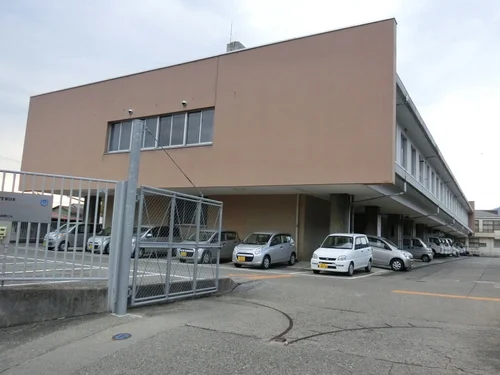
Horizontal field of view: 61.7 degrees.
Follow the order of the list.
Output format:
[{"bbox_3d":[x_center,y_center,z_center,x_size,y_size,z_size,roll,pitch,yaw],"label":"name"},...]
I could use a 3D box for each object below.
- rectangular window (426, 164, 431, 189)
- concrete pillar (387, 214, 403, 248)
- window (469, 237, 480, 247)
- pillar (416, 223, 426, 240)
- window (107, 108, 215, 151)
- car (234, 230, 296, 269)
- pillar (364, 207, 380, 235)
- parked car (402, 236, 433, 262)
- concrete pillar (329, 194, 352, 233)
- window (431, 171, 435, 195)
[{"bbox_3d":[13.743,-0.654,32.215,0.150,1.850,1.800,-1,-8,30],"label":"rectangular window"},{"bbox_3d":[10.657,3.733,30.985,0.700,3.467,0.700,-1,-8,30],"label":"concrete pillar"},{"bbox_3d":[41.802,10.241,78.000,2.000,1.800,0.150,-1,-8,30],"label":"window"},{"bbox_3d":[17.225,5.384,42.133,0.840,3.352,0.840,-1,-8,30],"label":"pillar"},{"bbox_3d":[-4.902,-2.865,21.915,7.391,1.903,0.180,-1,-8,30],"label":"window"},{"bbox_3d":[0.657,2.708,18.305,1.475,1.520,3.395,-2,-8,33],"label":"car"},{"bbox_3d":[7.531,2.873,25.611,0.840,3.382,0.840,-1,-8,30],"label":"pillar"},{"bbox_3d":[12.372,4.690,32.429,3.395,1.870,1.475,-1,-8,30],"label":"parked car"},{"bbox_3d":[4.220,2.076,19.925,0.700,3.467,0.700,-1,-8,30],"label":"concrete pillar"},{"bbox_3d":[14.870,-0.288,34.111,0.120,1.781,1.932,-1,-8,30],"label":"window"}]

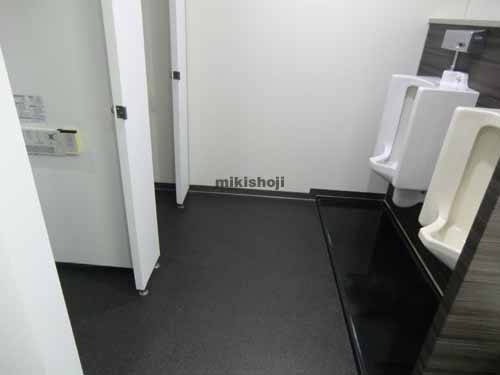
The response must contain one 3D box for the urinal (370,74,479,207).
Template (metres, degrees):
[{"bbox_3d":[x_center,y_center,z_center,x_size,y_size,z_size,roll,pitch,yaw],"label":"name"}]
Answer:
[{"bbox_3d":[0.868,-0.227,1.948,0.347,0.720,0.405,5,27,1],"label":"urinal"}]

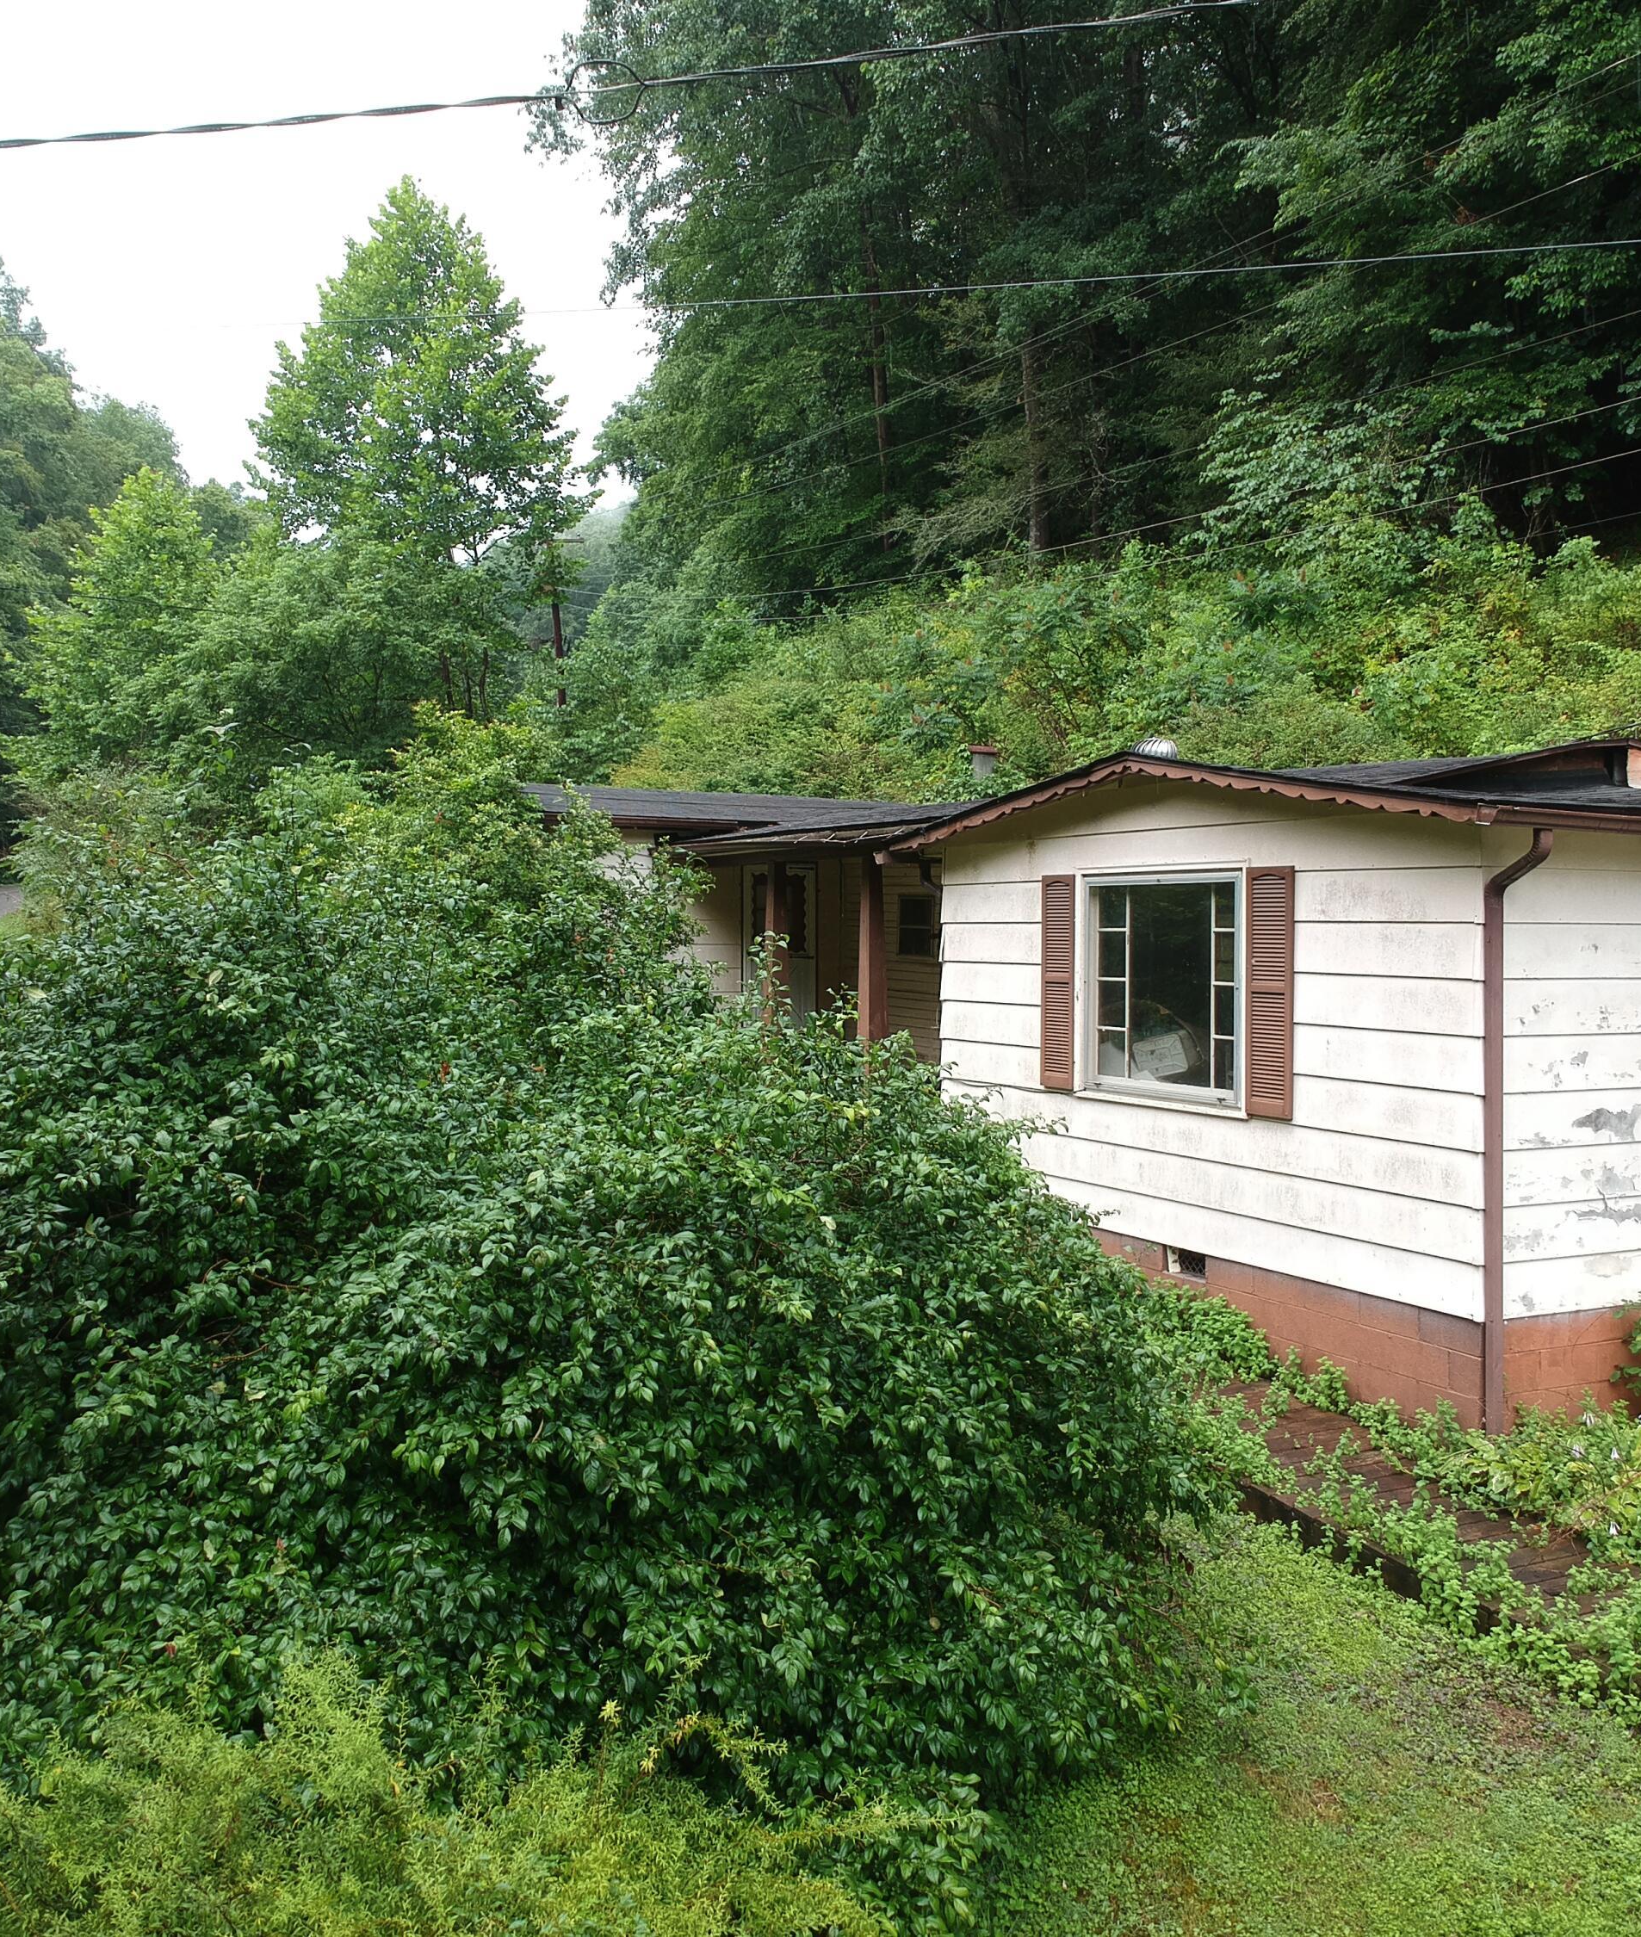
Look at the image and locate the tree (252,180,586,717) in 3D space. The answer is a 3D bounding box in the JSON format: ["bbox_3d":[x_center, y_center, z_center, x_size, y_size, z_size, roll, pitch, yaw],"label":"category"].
[{"bbox_3d":[-7.500,-7.275,34.810,6.300,15.200,6.300,0,2,0],"label":"tree"}]

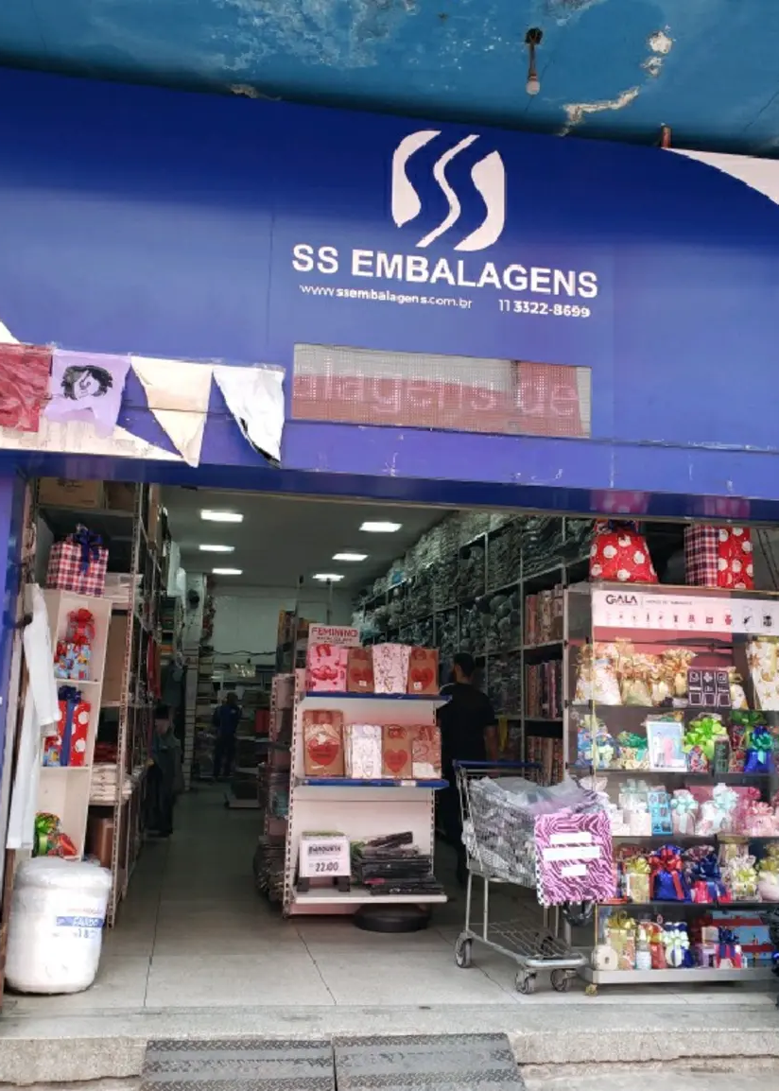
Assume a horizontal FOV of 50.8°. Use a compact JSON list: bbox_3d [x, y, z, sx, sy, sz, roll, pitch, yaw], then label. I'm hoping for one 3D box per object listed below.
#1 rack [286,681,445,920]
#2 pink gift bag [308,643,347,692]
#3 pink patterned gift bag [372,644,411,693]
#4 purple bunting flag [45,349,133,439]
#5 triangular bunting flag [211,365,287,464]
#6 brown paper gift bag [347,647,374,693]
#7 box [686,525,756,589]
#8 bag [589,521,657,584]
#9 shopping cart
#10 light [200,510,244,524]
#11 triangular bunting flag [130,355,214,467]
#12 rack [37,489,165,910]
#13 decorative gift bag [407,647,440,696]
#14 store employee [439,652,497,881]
[{"bbox_3d":[-0.131,1.571,5.120,0.955,1.440,0.370,4,-12,-10],"label":"rack"},{"bbox_3d":[-0.364,0.719,4.784,0.220,0.282,0.100,4,-11,-11],"label":"pink gift bag"},{"bbox_3d":[0.009,0.793,5.239,0.247,0.314,0.090,4,-12,-10],"label":"pink patterned gift bag"},{"bbox_3d":[-1.234,-0.624,3.347,0.325,0.355,0.040,3,-11,-7],"label":"purple bunting flag"},{"bbox_3d":[-0.608,-0.564,3.497,0.314,0.420,0.050,3,-12,-7],"label":"triangular bunting flag"},{"bbox_3d":[-0.178,0.733,4.816,0.166,0.266,0.090,4,-11,-11],"label":"brown paper gift bag"},{"bbox_3d":[1.800,0.068,4.485,0.290,0.360,0.200,4,-11,-13],"label":"box"},{"bbox_3d":[1.233,0.037,4.320,0.340,0.370,0.200,3,-11,-7],"label":"bag"},{"bbox_3d":[0.647,1.596,4.044,0.500,1.000,0.850,4,-11,-13],"label":"shopping cart"},{"bbox_3d":[-1.904,-0.322,9.300,0.470,0.060,0.450,4,-11,-13],"label":"light"},{"bbox_3d":[-0.931,-0.575,3.500,0.340,0.450,0.030,3,-11,-7],"label":"triangular bunting flag"},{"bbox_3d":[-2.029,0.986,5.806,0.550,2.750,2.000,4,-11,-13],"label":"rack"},{"bbox_3d":[0.208,0.813,5.273,0.213,0.298,0.090,4,-12,-10],"label":"decorative gift bag"},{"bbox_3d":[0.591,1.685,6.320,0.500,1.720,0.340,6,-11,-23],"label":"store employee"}]

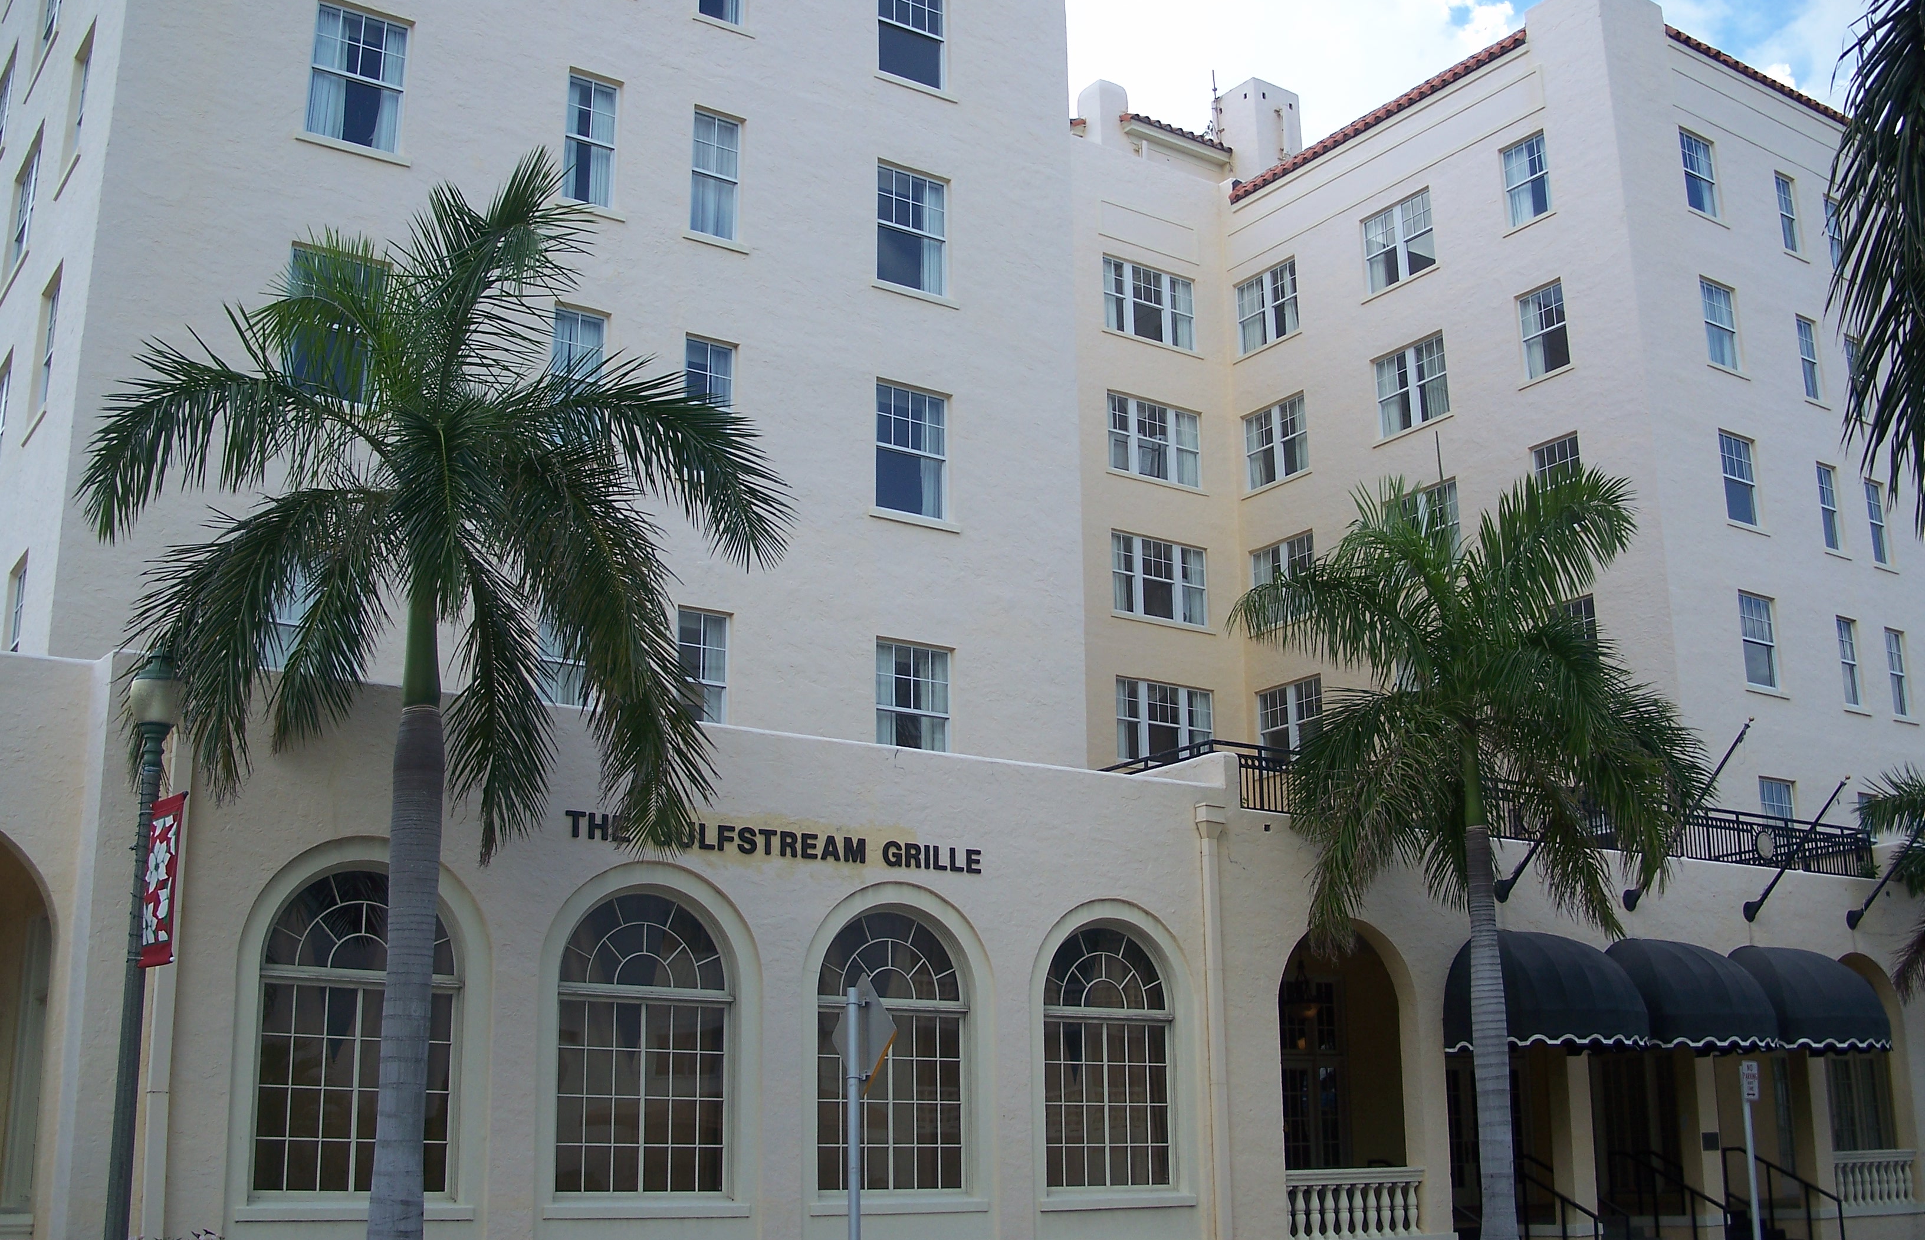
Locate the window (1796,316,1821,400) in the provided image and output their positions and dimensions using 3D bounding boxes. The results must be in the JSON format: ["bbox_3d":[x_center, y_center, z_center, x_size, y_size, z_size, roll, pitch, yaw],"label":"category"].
[{"bbox_3d":[16.704,-5.182,40.630,0.701,1.740,0.150,9,-18,-34],"label":"window"}]

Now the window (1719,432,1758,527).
[{"bbox_3d":[14.575,-2.668,38.797,1.137,1.679,0.120,9,-18,-33],"label":"window"}]

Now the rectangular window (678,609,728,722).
[{"bbox_3d":[-3.223,0.801,25.404,0.680,1.790,0.150,10,-19,-34],"label":"rectangular window"}]

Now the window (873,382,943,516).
[{"bbox_3d":[-0.709,-2.321,28.102,1.120,1.780,0.150,10,-19,-34],"label":"window"}]

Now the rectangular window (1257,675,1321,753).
[{"bbox_3d":[7.429,2.341,46.118,0.150,1.820,2.050,10,-18,-33],"label":"rectangular window"}]

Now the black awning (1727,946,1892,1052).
[{"bbox_3d":[12.458,5.558,30.434,2.500,1.700,1.800,10,-18,-33],"label":"black awning"}]

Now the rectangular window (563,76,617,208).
[{"bbox_3d":[-4.812,-6.195,26.684,0.740,1.820,0.150,10,-18,-33],"label":"rectangular window"}]

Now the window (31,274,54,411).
[{"bbox_3d":[-10.592,-3.217,23.961,0.120,1.679,1.169,9,-18,-33],"label":"window"}]

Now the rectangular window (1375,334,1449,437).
[{"bbox_3d":[9.387,-4.862,42.789,0.120,1.679,2.022,9,-18,-33],"label":"rectangular window"}]

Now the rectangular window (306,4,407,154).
[{"bbox_3d":[-7.340,-6.576,24.991,1.200,1.820,0.150,10,-18,-33],"label":"rectangular window"}]

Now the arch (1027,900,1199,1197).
[{"bbox_3d":[1.674,4.766,23.070,2.410,3.275,0.300,9,-18,-33],"label":"arch"}]

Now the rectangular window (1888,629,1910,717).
[{"bbox_3d":[18.996,1.068,41.752,0.650,1.770,0.150,10,-19,-34],"label":"rectangular window"}]

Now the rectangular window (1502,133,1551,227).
[{"bbox_3d":[10.957,-8.546,39.977,0.150,1.740,1.107,9,-18,-34],"label":"rectangular window"}]

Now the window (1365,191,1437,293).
[{"bbox_3d":[9.528,-8.150,44.469,0.150,1.790,1.930,10,-19,-34],"label":"window"}]

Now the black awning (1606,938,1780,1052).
[{"bbox_3d":[9.680,5.008,27.672,2.429,1.638,1.520,9,-18,-33],"label":"black awning"}]

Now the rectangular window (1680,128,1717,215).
[{"bbox_3d":[14.434,-8.678,40.436,1.137,1.679,0.120,9,-18,-33],"label":"rectangular window"}]

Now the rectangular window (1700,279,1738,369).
[{"bbox_3d":[15.190,-5.907,41.334,1.190,1.820,0.150,10,-18,-33],"label":"rectangular window"}]

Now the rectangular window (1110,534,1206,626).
[{"bbox_3d":[4.182,-0.869,44.011,2.569,1.740,0.150,9,-18,-34],"label":"rectangular window"}]

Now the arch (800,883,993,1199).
[{"bbox_3d":[-0.671,4.262,20.863,2.320,3.192,0.300,9,-18,-34],"label":"arch"}]

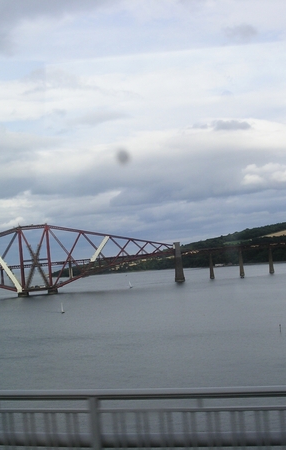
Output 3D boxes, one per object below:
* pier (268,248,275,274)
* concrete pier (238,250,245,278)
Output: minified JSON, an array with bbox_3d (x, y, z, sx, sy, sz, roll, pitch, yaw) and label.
[{"bbox_3d":[212.570,60.330,1146.000,7.800,43.500,12.500,-4,-3,-5],"label":"pier"},{"bbox_3d":[162.620,64.790,1140.000,7.800,45.000,12.500,-4,-3,-5],"label":"concrete pier"}]

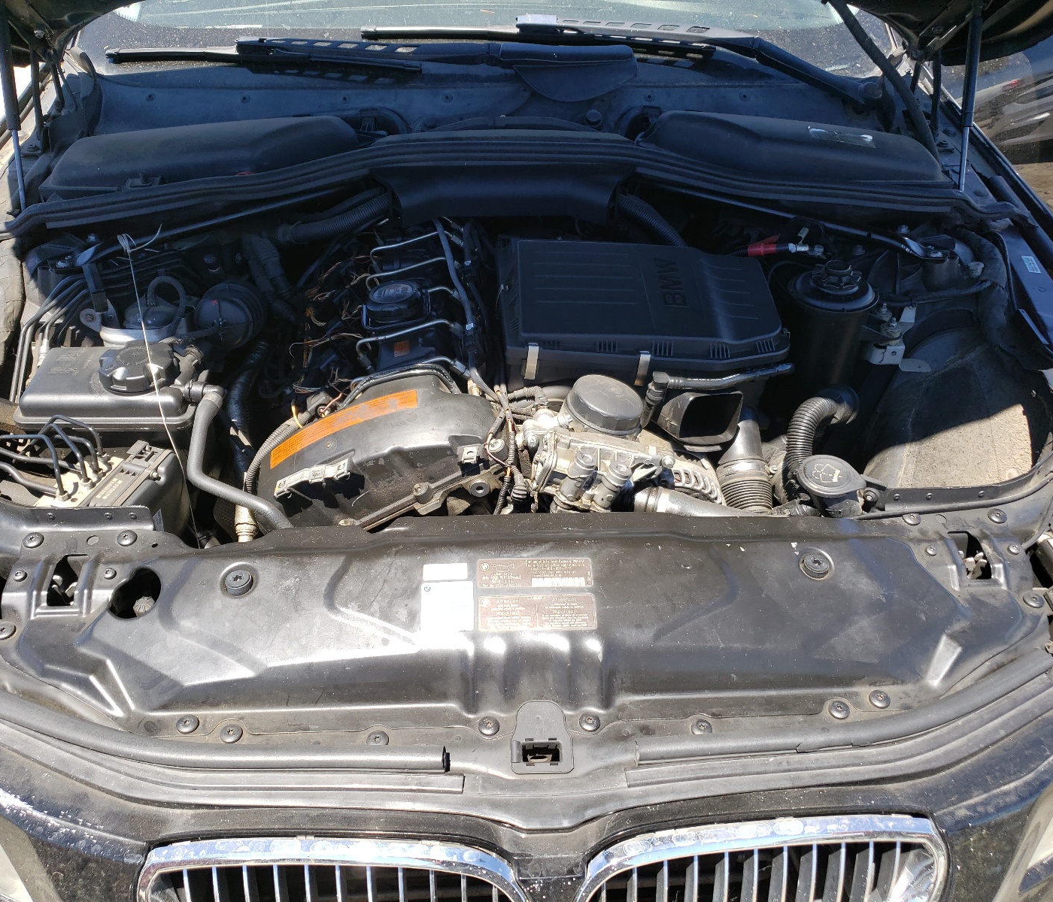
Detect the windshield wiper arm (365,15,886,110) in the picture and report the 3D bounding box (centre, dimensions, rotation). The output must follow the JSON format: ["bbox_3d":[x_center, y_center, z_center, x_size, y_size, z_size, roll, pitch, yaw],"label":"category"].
[{"bbox_3d":[0.160,-0.670,1.561,0.880,0.100,0.110,-1,40,-2],"label":"windshield wiper arm"}]

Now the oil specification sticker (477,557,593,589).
[{"bbox_3d":[0.008,0.112,0.831,0.105,0.001,0.032,-1,45,-2],"label":"oil specification sticker"}]

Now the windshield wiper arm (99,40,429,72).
[{"bbox_3d":[-0.459,-0.692,1.585,0.570,0.040,0.045,4,40,4],"label":"windshield wiper arm"}]

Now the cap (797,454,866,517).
[{"bbox_3d":[0.342,0.040,1.015,0.074,0.040,0.066,-1,40,-3],"label":"cap"}]

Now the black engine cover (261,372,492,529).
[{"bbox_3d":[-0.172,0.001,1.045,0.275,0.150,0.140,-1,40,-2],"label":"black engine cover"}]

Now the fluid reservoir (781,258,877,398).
[{"bbox_3d":[0.388,-0.174,1.159,0.113,0.185,0.113,-1,40,-2],"label":"fluid reservoir"}]

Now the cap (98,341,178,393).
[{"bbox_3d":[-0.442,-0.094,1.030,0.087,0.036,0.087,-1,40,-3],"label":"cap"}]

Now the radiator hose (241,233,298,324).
[{"bbox_3d":[-0.400,-0.264,1.404,0.080,0.120,0.080,-1,40,-2],"label":"radiator hose"}]

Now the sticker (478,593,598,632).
[{"bbox_3d":[0.011,0.164,0.915,0.119,0.002,0.044,-1,52,-3],"label":"sticker"}]

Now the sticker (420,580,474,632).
[{"bbox_3d":[-0.071,0.138,0.805,0.047,0.001,0.055,-1,45,-2],"label":"sticker"}]

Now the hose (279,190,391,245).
[{"bbox_3d":[-0.276,-0.340,1.307,0.175,0.080,0.050,-1,40,-2],"label":"hose"}]

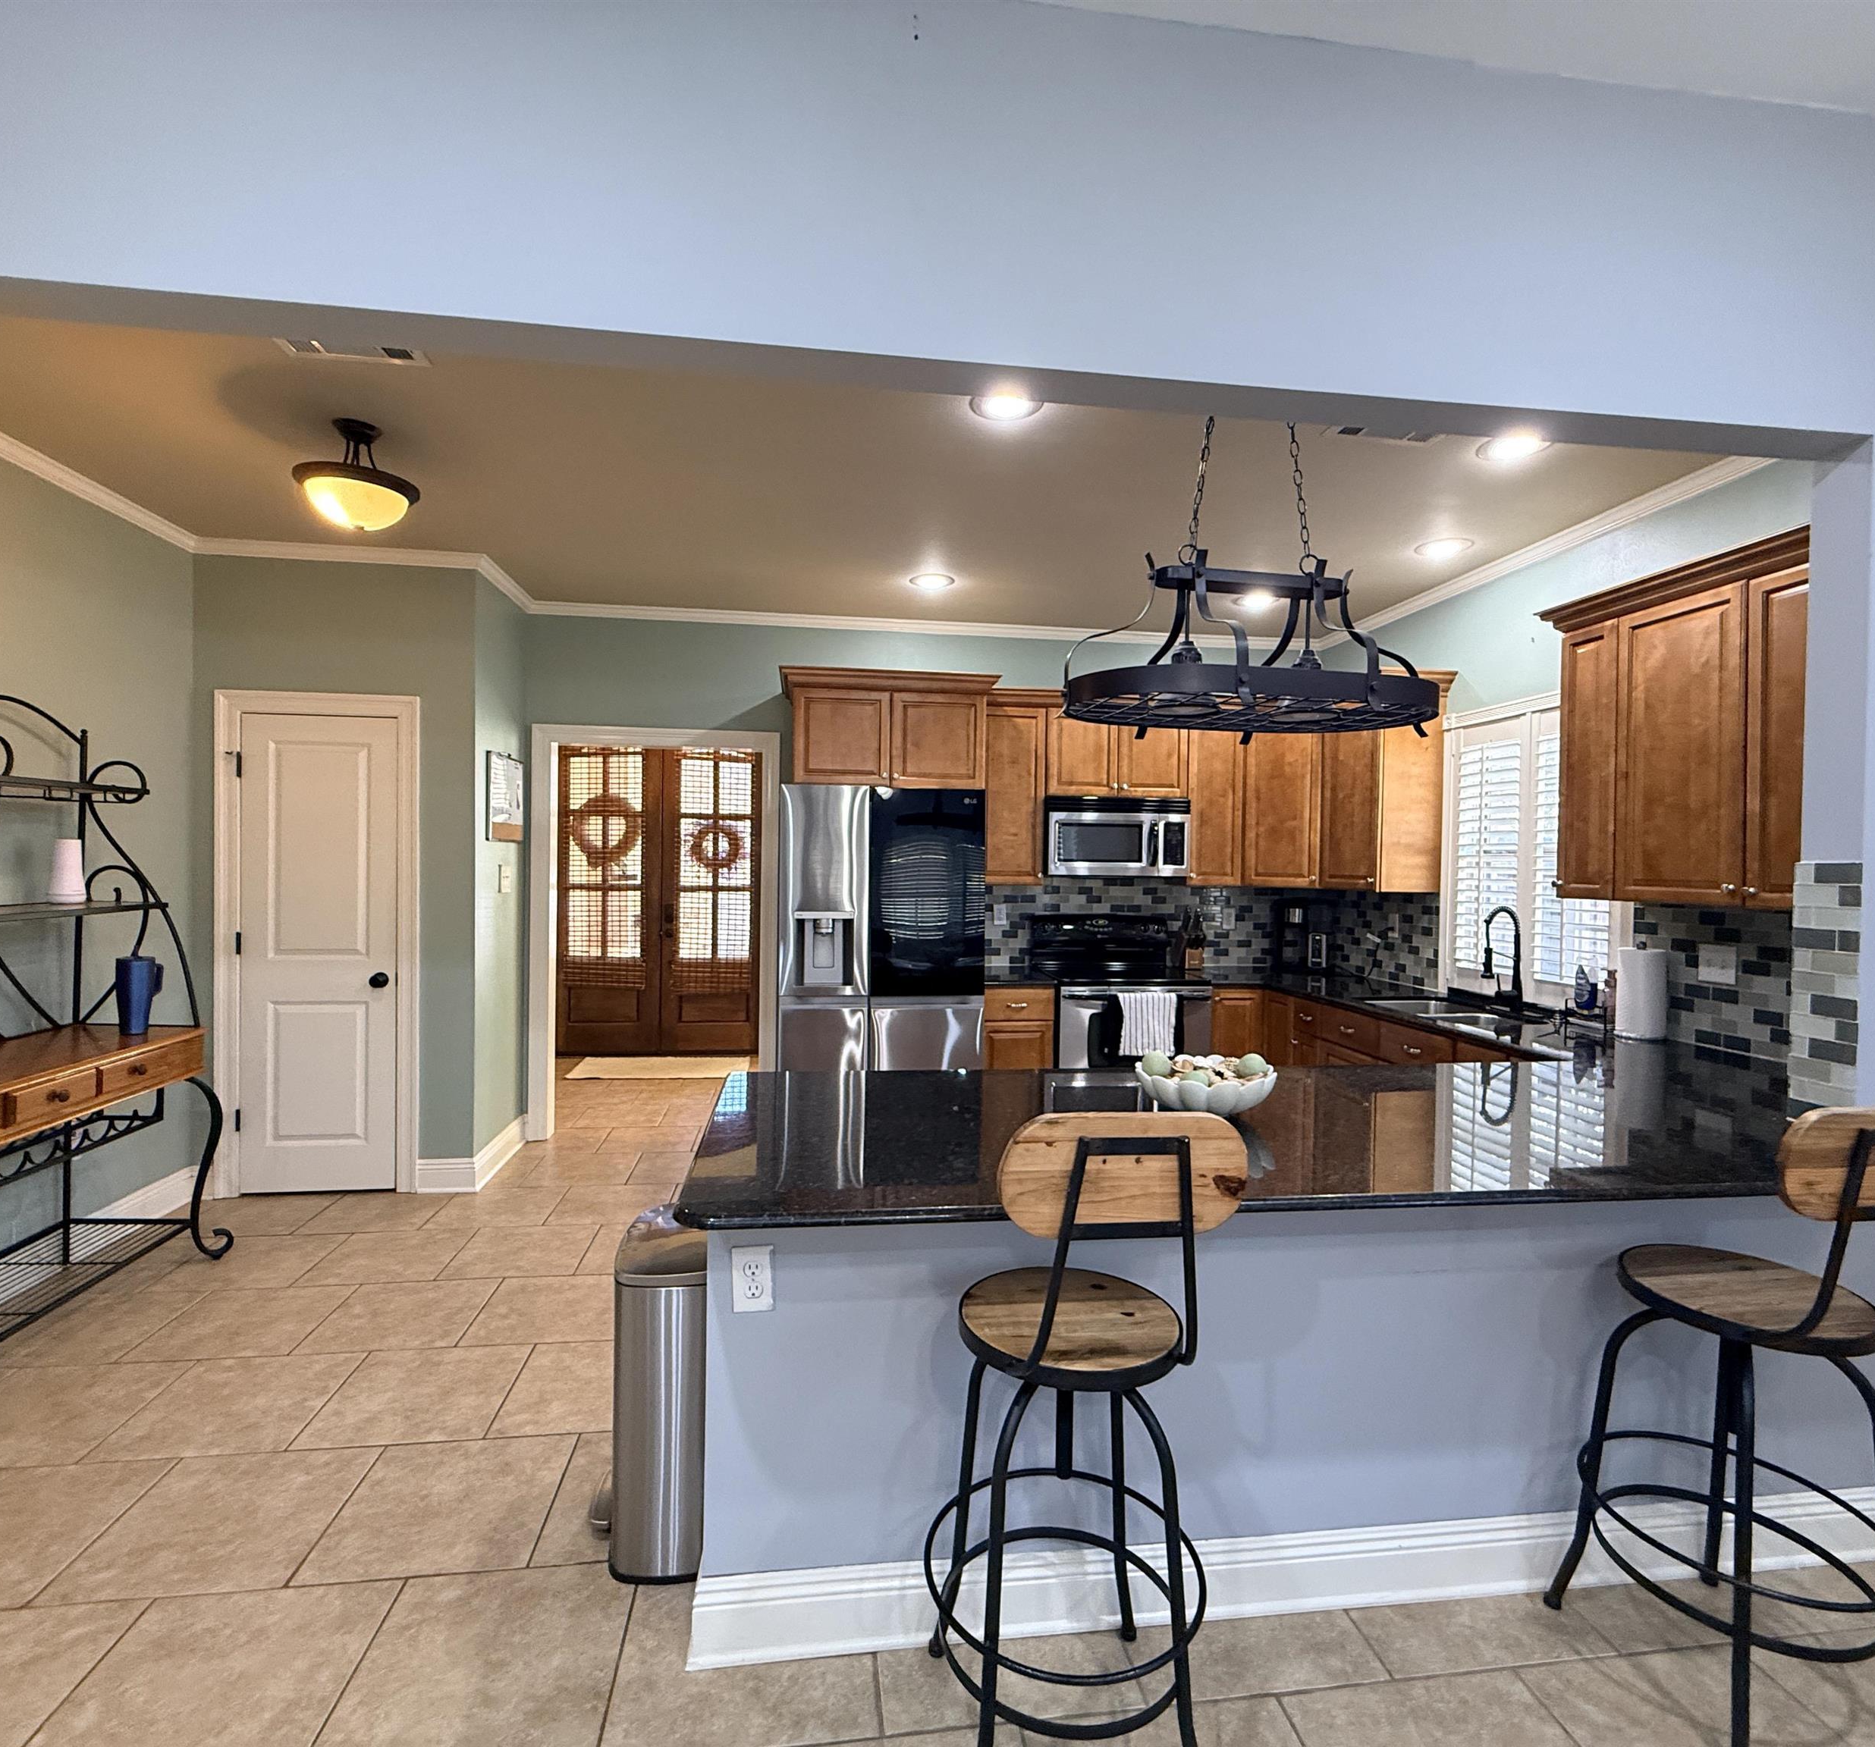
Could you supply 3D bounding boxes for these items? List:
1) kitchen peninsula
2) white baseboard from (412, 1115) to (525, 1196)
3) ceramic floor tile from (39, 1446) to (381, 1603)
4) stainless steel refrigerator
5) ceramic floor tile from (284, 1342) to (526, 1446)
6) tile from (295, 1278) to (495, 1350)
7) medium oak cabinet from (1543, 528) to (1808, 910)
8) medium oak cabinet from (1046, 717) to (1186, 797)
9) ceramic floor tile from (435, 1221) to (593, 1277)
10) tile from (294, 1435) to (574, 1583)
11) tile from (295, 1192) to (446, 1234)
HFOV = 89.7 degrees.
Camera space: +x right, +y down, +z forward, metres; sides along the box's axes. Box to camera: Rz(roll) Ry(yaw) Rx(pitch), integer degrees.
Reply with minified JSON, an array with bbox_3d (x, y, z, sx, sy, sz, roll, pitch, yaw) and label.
[{"bbox_3d":[0.741,0.992,2.081,2.475,0.910,1.030,1,1,-8],"label":"kitchen peninsula"},{"bbox_3d":[-2.165,1.302,4.421,0.252,0.147,0.755,1,1,-8],"label":"white baseboard"},{"bbox_3d":[-1.530,1.396,2.035,0.450,0.012,0.450,1,0,-8],"label":"ceramic floor tile"},{"bbox_3d":[-0.284,0.506,4.566,0.912,1.785,0.830,1,0,-8],"label":"stainless steel refrigerator"},{"bbox_3d":[-1.373,1.395,2.522,0.450,0.012,0.450,1,0,-8],"label":"ceramic floor tile"},{"bbox_3d":[-1.696,1.414,3.009,0.457,0.010,0.457,1,1,-8],"label":"tile"},{"bbox_3d":[2.335,-0.391,2.730,0.370,0.960,1.070,1,0,-8],"label":"medium oak cabinet"},{"bbox_3d":[0.895,-0.623,4.955,0.742,0.460,0.345,1,1,-8],"label":"medium oak cabinet"},{"bbox_3d":[-1.509,1.390,3.446,0.450,0.012,0.450,1,0,-8],"label":"ceramic floor tile"},{"bbox_3d":[-1.116,1.443,2.158,0.457,0.010,0.457,1,1,-8],"label":"tile"},{"bbox_3d":[-2.277,1.385,3.860,0.457,0.010,0.457,1,1,-8],"label":"tile"}]

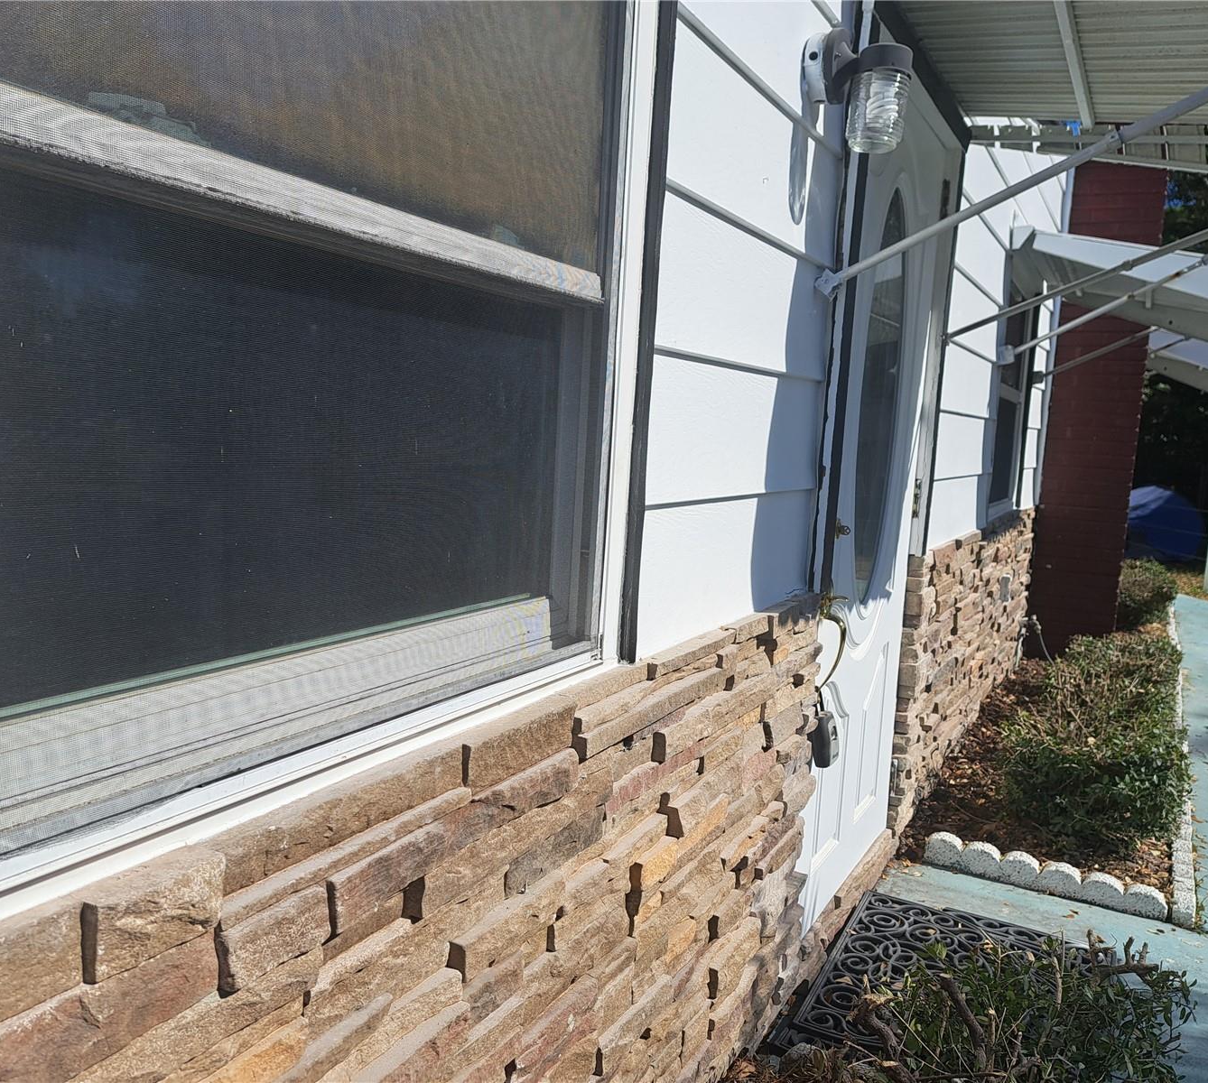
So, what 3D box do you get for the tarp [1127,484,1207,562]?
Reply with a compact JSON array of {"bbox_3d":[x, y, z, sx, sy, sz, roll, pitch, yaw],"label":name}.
[{"bbox_3d":[6.605,-0.210,12.000,1.250,0.920,1.000,7,8,29],"label":"tarp"}]

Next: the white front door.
[{"bbox_3d":[0.683,-0.068,2.580,0.070,2.030,0.920,7,8,29],"label":"white front door"}]

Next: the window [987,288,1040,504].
[{"bbox_3d":[1.724,-0.604,4.247,0.070,1.020,0.880,7,8,29],"label":"window"}]

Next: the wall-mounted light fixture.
[{"bbox_3d":[0.425,-0.746,1.655,0.165,0.200,0.120,7,8,29],"label":"wall-mounted light fixture"}]

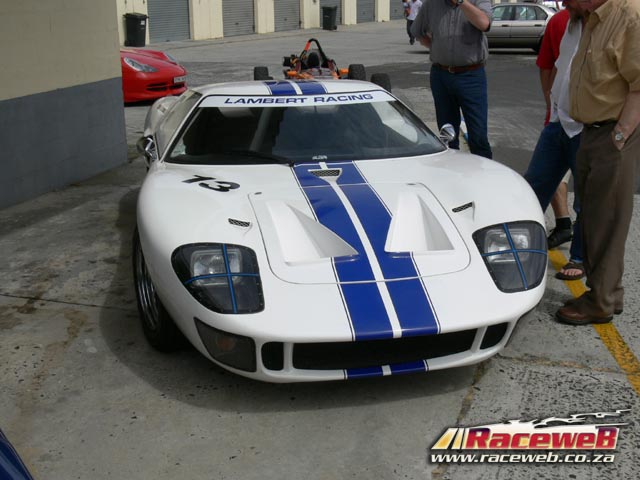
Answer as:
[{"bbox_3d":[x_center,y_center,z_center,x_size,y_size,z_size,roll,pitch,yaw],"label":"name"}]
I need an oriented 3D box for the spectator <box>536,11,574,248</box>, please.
[{"bbox_3d":[1.549,-0.829,4.978,0.540,1.730,0.360,14,22,41],"label":"spectator"}]

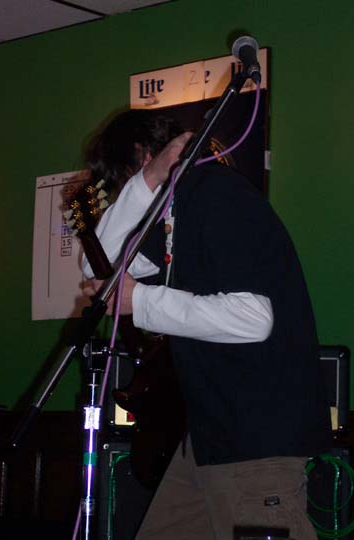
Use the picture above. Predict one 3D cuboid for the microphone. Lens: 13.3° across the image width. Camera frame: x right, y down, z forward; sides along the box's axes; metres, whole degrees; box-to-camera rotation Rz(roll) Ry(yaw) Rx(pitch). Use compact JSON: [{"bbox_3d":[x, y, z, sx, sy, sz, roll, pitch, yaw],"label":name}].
[{"bbox_3d":[0.139,-0.400,2.890,0.052,0.052,0.185,0,25,-5],"label":"microphone"}]

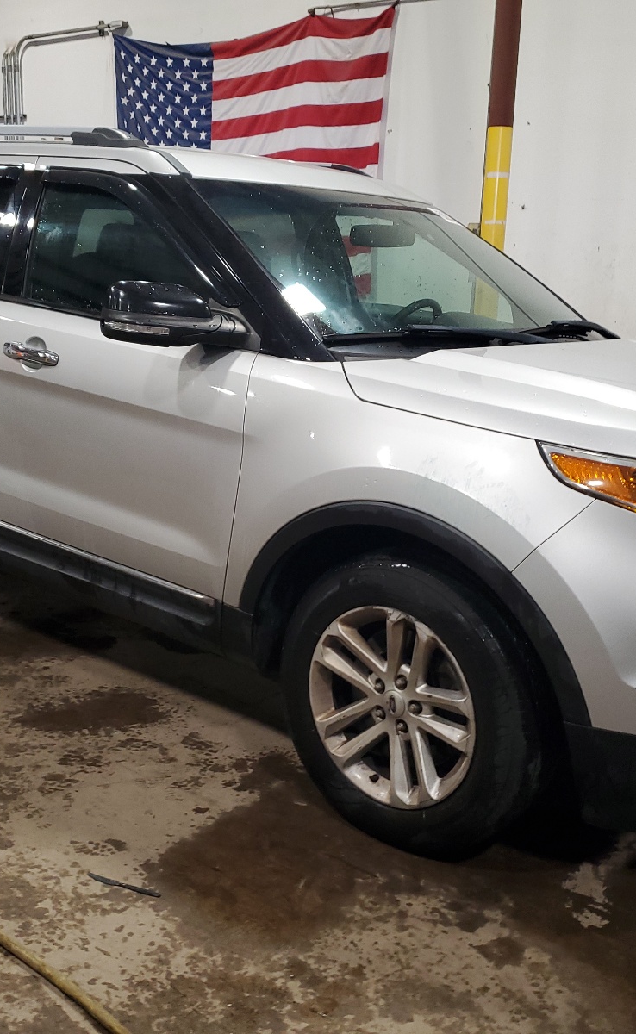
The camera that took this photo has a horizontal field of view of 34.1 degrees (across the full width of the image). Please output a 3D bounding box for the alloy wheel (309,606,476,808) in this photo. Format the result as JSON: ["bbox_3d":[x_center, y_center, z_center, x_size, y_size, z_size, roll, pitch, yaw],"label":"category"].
[{"bbox_3d":[0.227,0.439,2.533,0.497,0.497,0.200,14,18,39],"label":"alloy wheel"}]

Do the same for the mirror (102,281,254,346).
[{"bbox_3d":[-0.344,-0.500,2.560,0.270,0.165,0.250,13,18,37],"label":"mirror"}]

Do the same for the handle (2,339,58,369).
[{"bbox_3d":[-0.836,-0.472,3.031,0.238,0.055,0.060,13,18,37],"label":"handle"}]

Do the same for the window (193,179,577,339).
[{"bbox_3d":[0.307,-0.809,3.296,1.450,0.100,0.820,-15,57,-49],"label":"window"}]

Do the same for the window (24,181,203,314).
[{"bbox_3d":[-0.550,-0.778,2.948,0.830,0.385,0.050,13,-2,37],"label":"window"}]

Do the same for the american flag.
[{"bbox_3d":[-0.799,-3.485,10.088,3.500,2.450,0.120,13,17,36],"label":"american flag"}]

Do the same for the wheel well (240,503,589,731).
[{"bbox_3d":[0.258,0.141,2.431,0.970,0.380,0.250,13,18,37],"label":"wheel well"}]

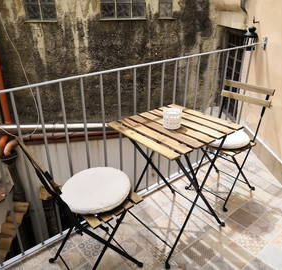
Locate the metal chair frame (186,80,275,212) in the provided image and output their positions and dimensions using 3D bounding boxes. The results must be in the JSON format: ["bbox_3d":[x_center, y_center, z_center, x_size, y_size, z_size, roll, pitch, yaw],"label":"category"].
[{"bbox_3d":[0.627,0.059,2.053,0.406,0.800,0.386,-19,30,-37],"label":"metal chair frame"}]

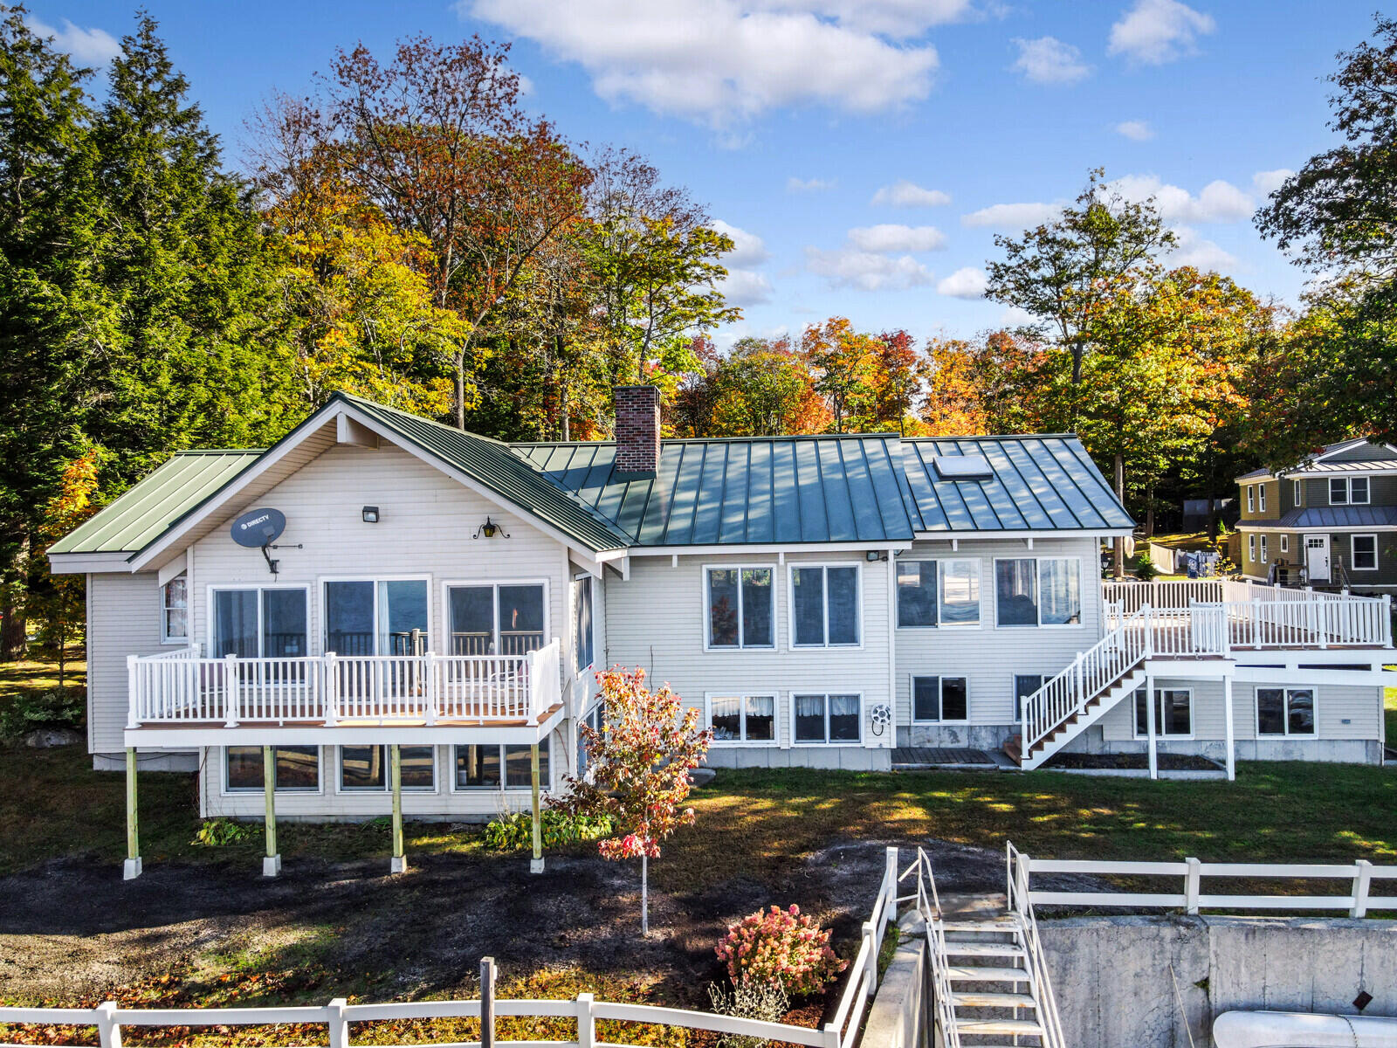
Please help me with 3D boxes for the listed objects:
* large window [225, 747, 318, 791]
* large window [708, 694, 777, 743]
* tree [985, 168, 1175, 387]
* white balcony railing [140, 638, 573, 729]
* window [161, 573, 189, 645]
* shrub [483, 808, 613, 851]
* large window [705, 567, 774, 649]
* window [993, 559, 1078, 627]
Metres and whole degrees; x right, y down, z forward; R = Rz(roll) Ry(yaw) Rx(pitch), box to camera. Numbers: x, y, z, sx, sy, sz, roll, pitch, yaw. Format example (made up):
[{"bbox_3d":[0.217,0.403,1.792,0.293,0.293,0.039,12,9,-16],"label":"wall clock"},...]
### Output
[{"bbox_3d":[-6.950,3.869,15.788,1.658,1.029,0.120,-1,-1,4],"label":"large window"},{"bbox_3d":[0.839,3.706,18.428,1.349,0.953,0.120,-1,-1,4],"label":"large window"},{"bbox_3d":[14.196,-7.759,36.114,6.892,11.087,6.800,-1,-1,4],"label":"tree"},{"bbox_3d":[-5.117,2.351,14.452,5.911,1.032,1.729,-1,-1,4],"label":"white balcony railing"},{"bbox_3d":[-10.266,1.667,19.159,0.766,1.370,0.120,-1,-1,4],"label":"window"},{"bbox_3d":[-2.272,4.563,14.759,1.880,0.470,0.850,-1,-1,4],"label":"shrub"},{"bbox_3d":[0.788,1.610,18.561,1.348,1.609,0.120,-1,-1,4],"label":"large window"},{"bbox_3d":[7.087,1.439,20.201,1.780,1.467,0.120,-1,-1,4],"label":"window"}]

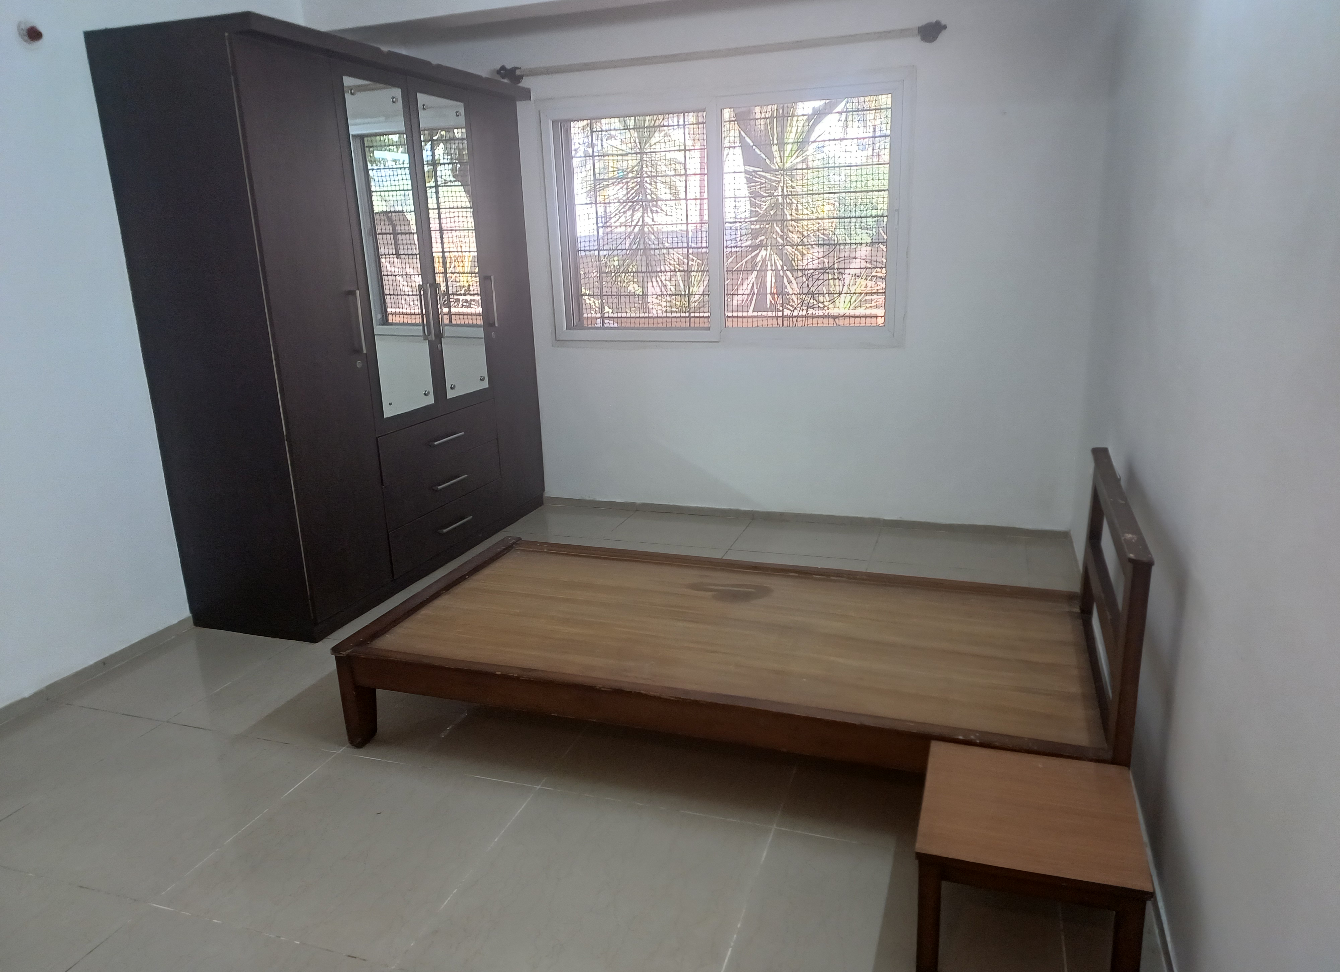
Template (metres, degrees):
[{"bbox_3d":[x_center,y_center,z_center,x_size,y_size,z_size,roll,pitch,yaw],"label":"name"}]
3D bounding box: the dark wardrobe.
[{"bbox_3d":[-1.184,-0.643,3.659,0.628,1.972,1.709,3,16,19],"label":"dark wardrobe"}]

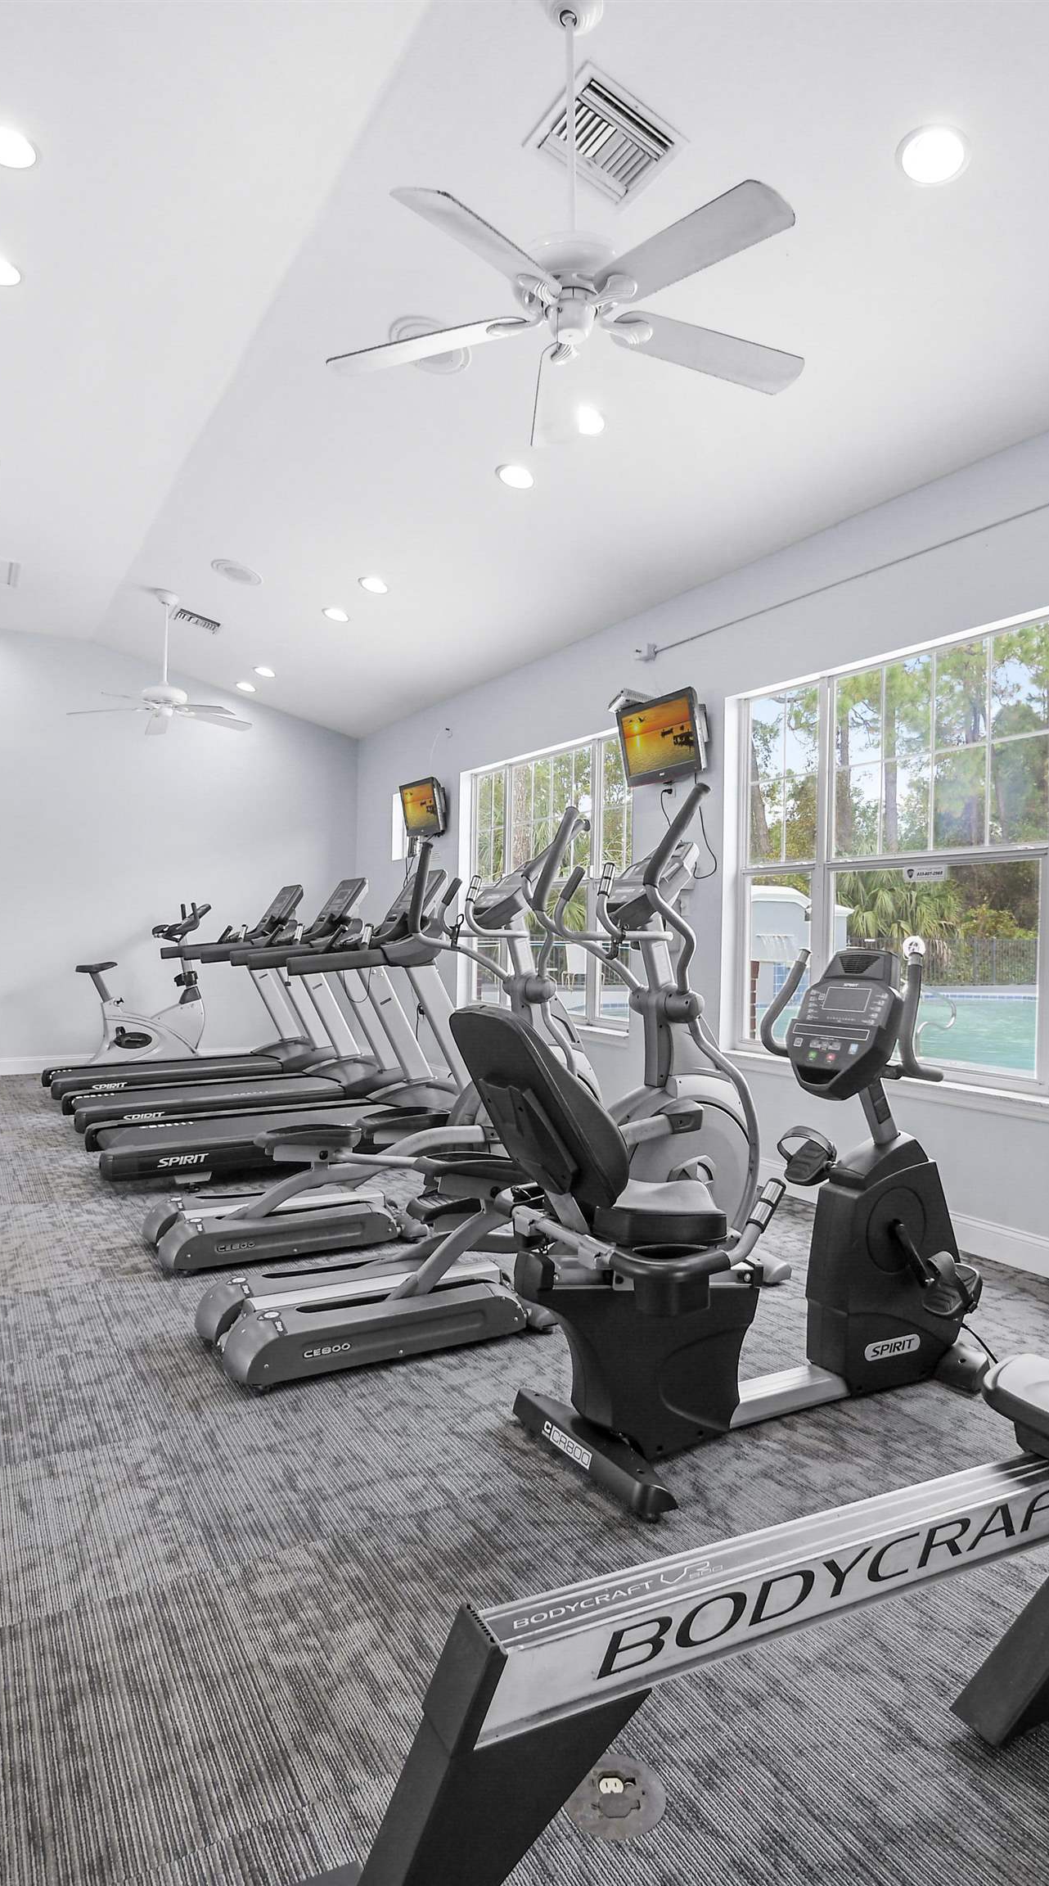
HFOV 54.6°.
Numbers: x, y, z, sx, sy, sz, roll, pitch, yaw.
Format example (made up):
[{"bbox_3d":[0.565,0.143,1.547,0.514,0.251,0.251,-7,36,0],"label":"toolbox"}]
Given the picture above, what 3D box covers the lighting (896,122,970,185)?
[{"bbox_3d":[1.127,-2.171,2.797,0.190,0.030,0.190,10,-5,1],"label":"lighting"}]

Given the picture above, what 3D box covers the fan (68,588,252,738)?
[{"bbox_3d":[-2.501,-1.989,7.112,1.280,0.893,1.280,1,0,-30],"label":"fan"}]

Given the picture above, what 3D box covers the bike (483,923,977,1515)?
[{"bbox_3d":[0.532,0.611,2.659,1.624,1.240,0.707,1,0,-30],"label":"bike"}]

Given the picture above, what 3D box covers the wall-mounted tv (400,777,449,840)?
[{"bbox_3d":[-0.820,-1.119,8.489,0.100,0.440,0.660,-12,7,-30],"label":"wall-mounted tv"}]

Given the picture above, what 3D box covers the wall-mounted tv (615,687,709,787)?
[{"bbox_3d":[0.790,-1.143,5.701,0.100,0.440,0.660,-12,7,-29],"label":"wall-mounted tv"}]

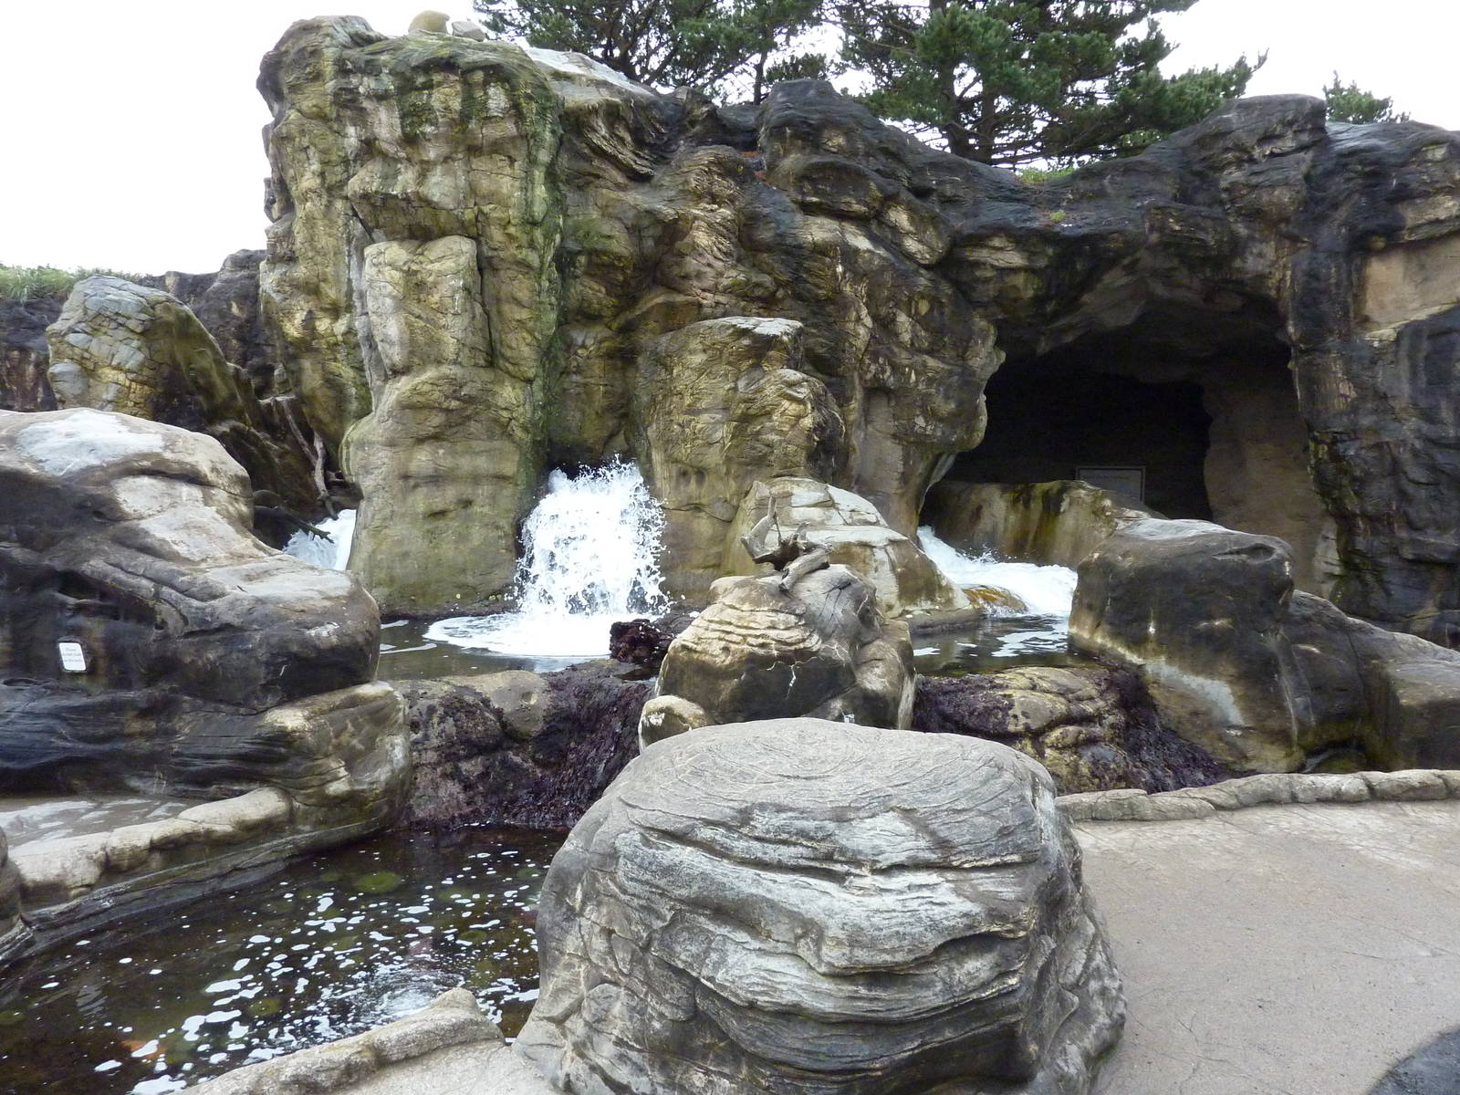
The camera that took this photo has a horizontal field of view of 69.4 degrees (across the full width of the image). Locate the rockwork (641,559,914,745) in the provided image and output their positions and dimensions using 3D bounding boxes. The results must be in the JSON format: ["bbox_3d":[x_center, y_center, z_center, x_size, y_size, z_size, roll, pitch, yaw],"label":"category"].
[{"bbox_3d":[0.240,0.570,5.450,1.330,0.950,1.100,0,5,0],"label":"rockwork"}]

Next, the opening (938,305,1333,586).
[{"bbox_3d":[3.400,-0.820,9.100,3.200,2.400,1.600,1,5,9],"label":"opening"}]

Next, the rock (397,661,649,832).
[{"bbox_3d":[-1.010,0.980,5.250,1.270,0.720,0.750,0,5,0],"label":"rock"}]

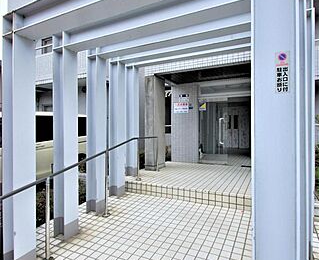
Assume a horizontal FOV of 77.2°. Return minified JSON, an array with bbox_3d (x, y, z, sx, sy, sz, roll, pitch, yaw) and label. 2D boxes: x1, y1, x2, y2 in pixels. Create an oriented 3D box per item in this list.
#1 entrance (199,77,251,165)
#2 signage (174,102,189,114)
[{"bbox_3d":[1.820,-0.190,5.500,1.500,2.300,0.350,0,0,27],"label":"entrance"},{"bbox_3d":[0.662,-0.650,6.050,0.450,0.330,0.020,0,0,27],"label":"signage"}]

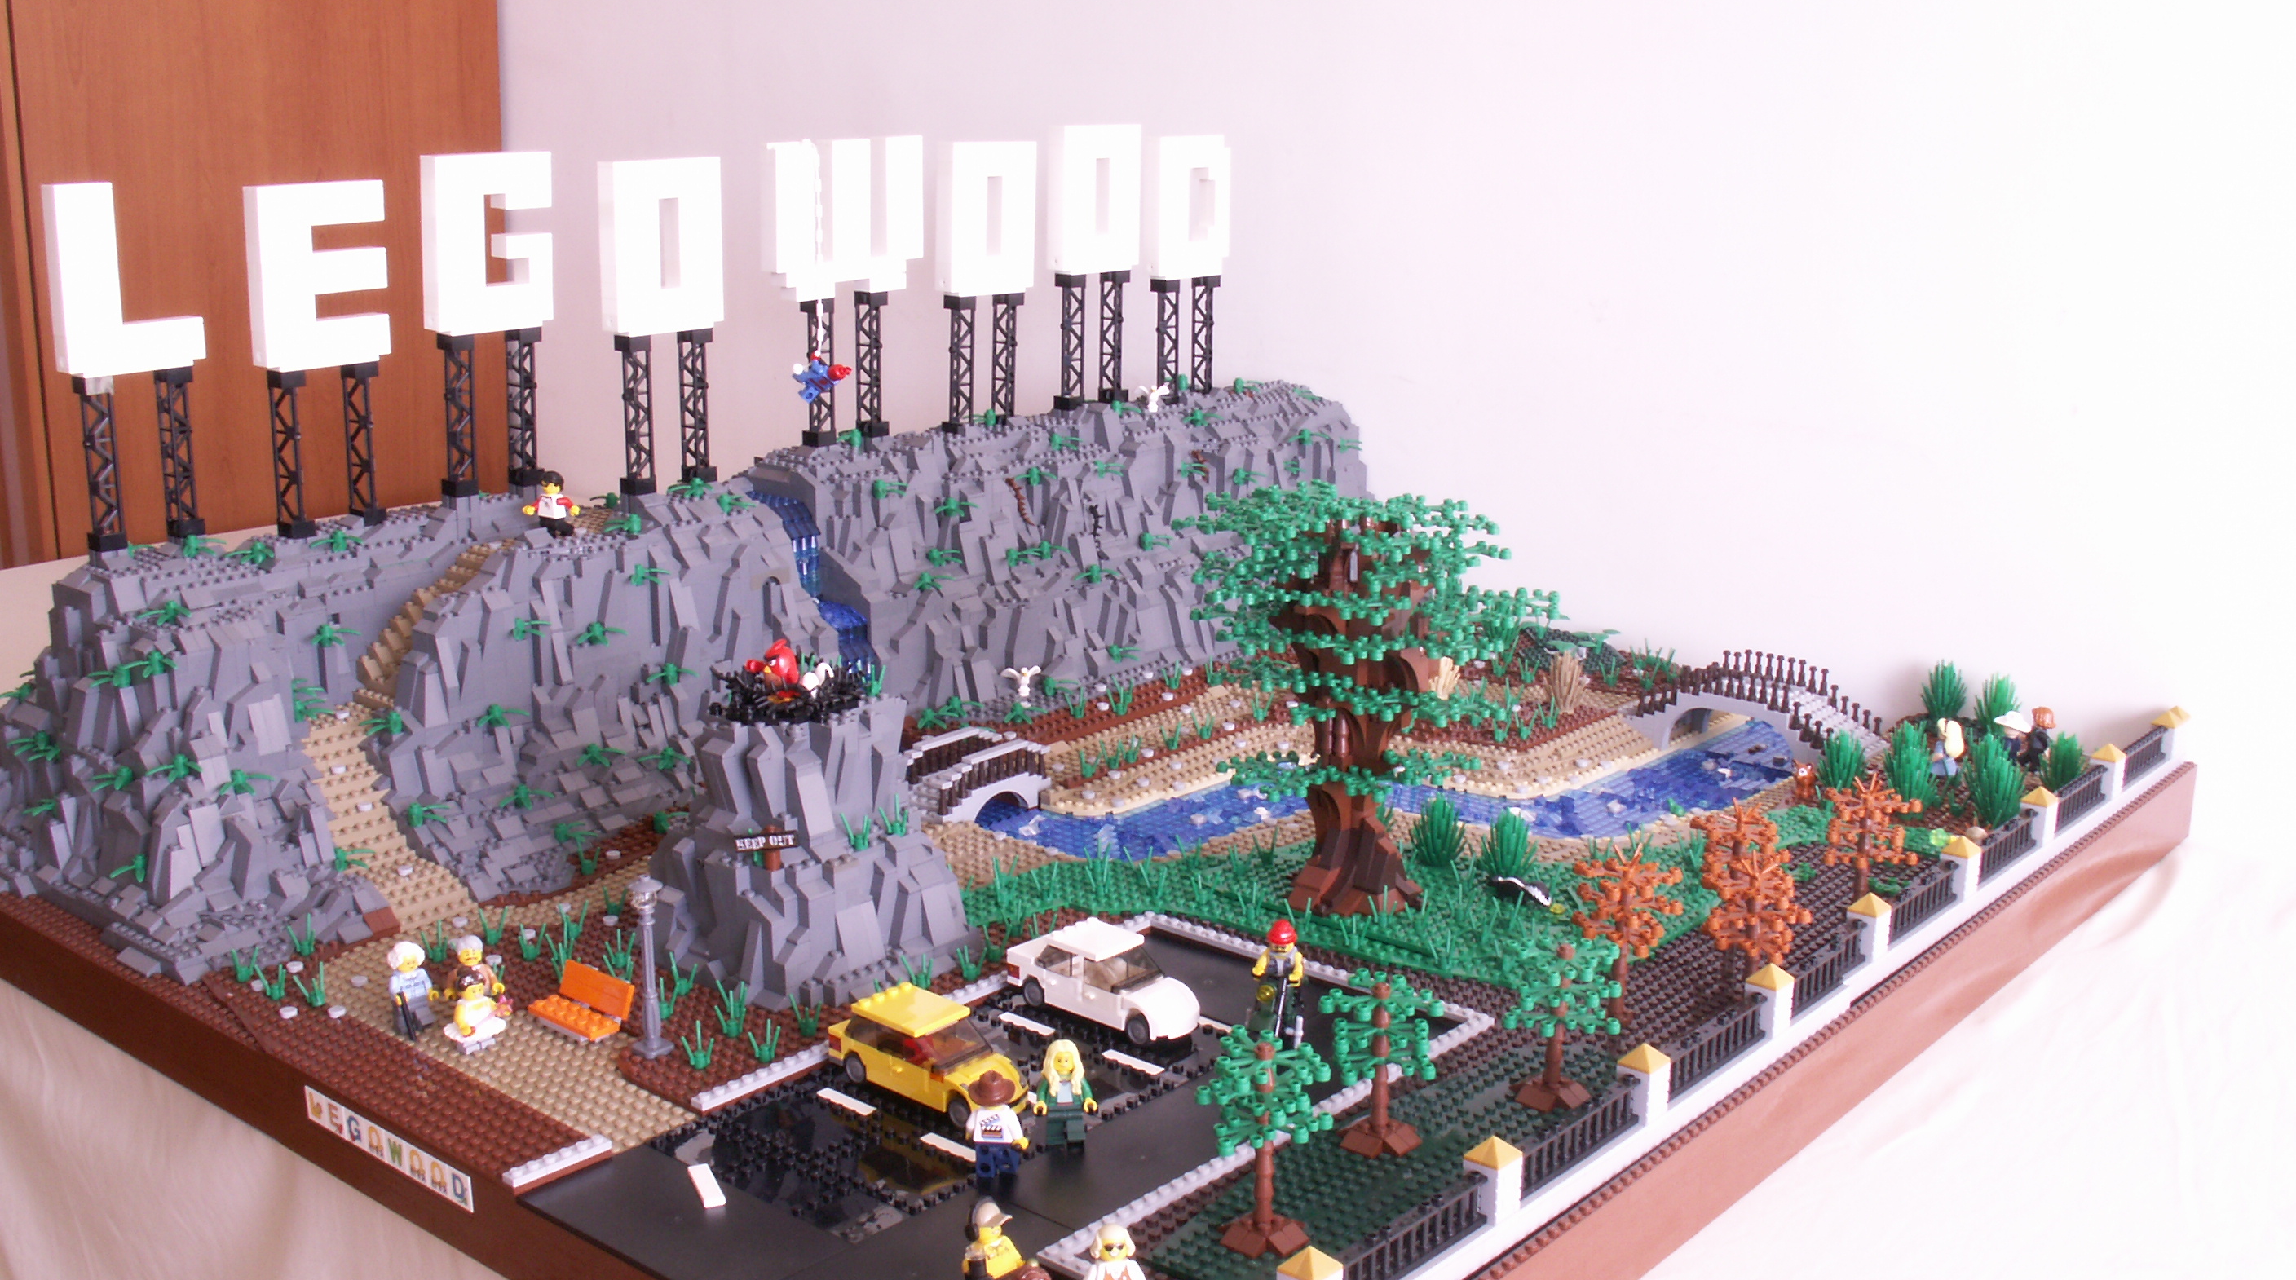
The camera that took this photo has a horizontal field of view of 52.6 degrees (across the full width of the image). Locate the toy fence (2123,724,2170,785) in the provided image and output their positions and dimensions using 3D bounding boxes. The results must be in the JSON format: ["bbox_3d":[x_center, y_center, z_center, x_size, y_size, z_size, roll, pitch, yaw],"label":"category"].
[{"bbox_3d":[0.598,0.072,1.402,0.008,0.020,0.096,12,18,40],"label":"toy fence"}]

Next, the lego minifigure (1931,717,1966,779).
[{"bbox_3d":[0.498,0.065,1.442,0.020,0.039,0.019,12,18,40],"label":"lego minifigure"}]

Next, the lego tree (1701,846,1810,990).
[{"bbox_3d":[0.278,0.135,1.067,0.048,0.081,0.048,12,18,39],"label":"lego tree"}]

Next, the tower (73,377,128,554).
[{"bbox_3d":[-0.579,-0.097,1.282,0.016,0.096,0.016,12,18,39],"label":"tower"}]

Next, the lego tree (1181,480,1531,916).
[{"bbox_3d":[0.107,0.032,1.198,0.175,0.213,0.175,0,14,0],"label":"lego tree"}]

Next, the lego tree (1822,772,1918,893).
[{"bbox_3d":[0.364,0.107,1.179,0.048,0.081,0.048,12,18,39],"label":"lego tree"}]

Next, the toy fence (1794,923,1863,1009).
[{"bbox_3d":[0.310,0.153,1.067,0.008,0.020,0.096,12,18,40],"label":"toy fence"}]

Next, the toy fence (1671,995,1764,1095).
[{"bbox_3d":[0.237,0.173,0.988,0.008,0.020,0.096,12,18,39],"label":"toy fence"}]

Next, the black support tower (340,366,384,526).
[{"bbox_3d":[-0.461,-0.116,1.370,0.016,0.096,0.016,12,18,40],"label":"black support tower"}]

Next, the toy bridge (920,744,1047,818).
[{"bbox_3d":[-0.107,0.083,1.389,0.047,0.041,0.095,12,18,40],"label":"toy bridge"}]

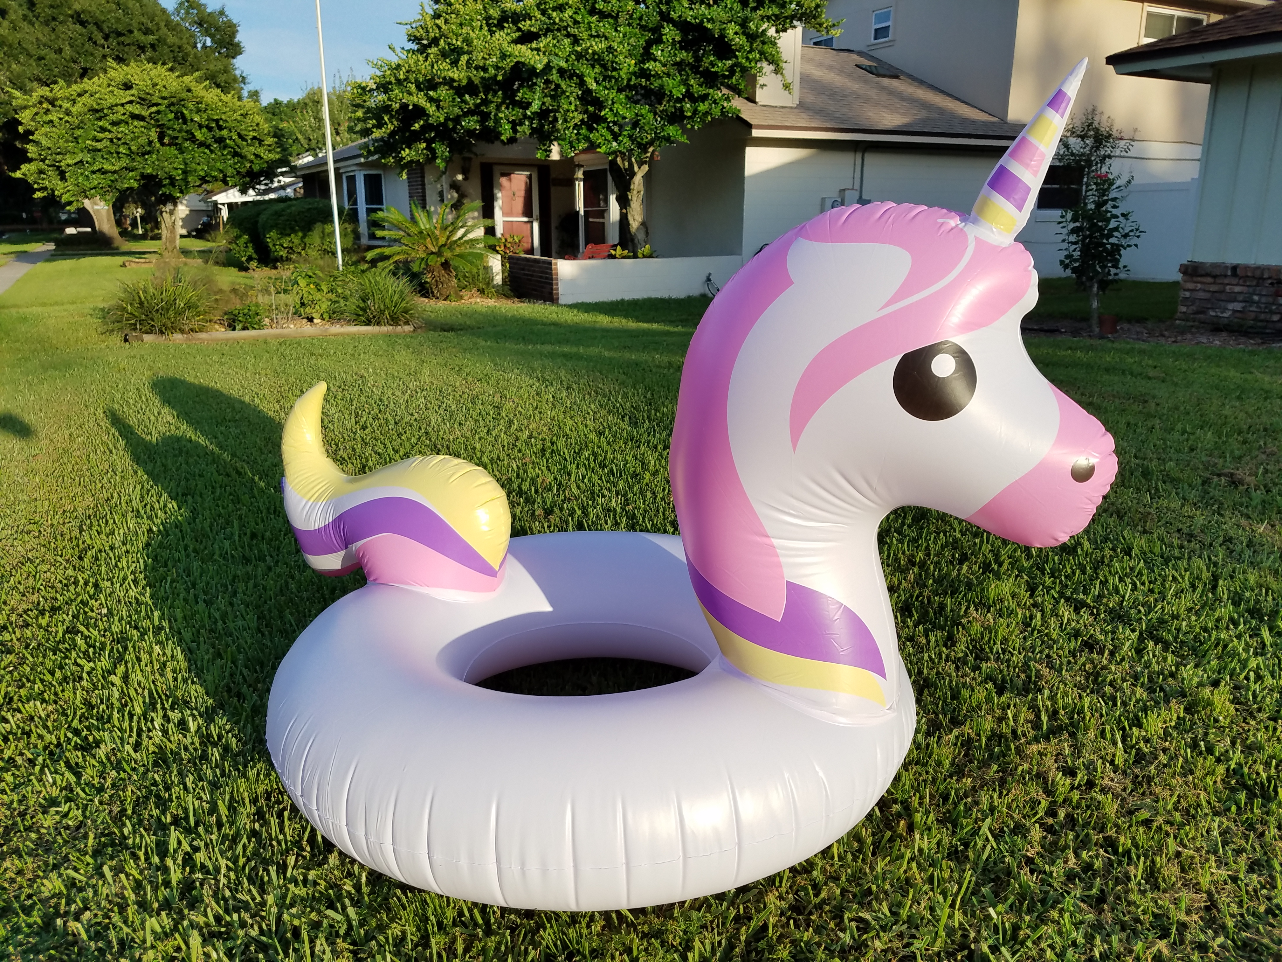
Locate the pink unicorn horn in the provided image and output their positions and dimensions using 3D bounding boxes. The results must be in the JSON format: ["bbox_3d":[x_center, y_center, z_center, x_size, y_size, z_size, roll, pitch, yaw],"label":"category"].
[{"bbox_3d":[0.548,-0.457,1.334,0.075,0.268,0.075,33,28,20],"label":"pink unicorn horn"}]

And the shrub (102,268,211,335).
[{"bbox_3d":[-4.539,-1.696,9.021,0.908,0.582,0.950,-7,17,-25],"label":"shrub"}]

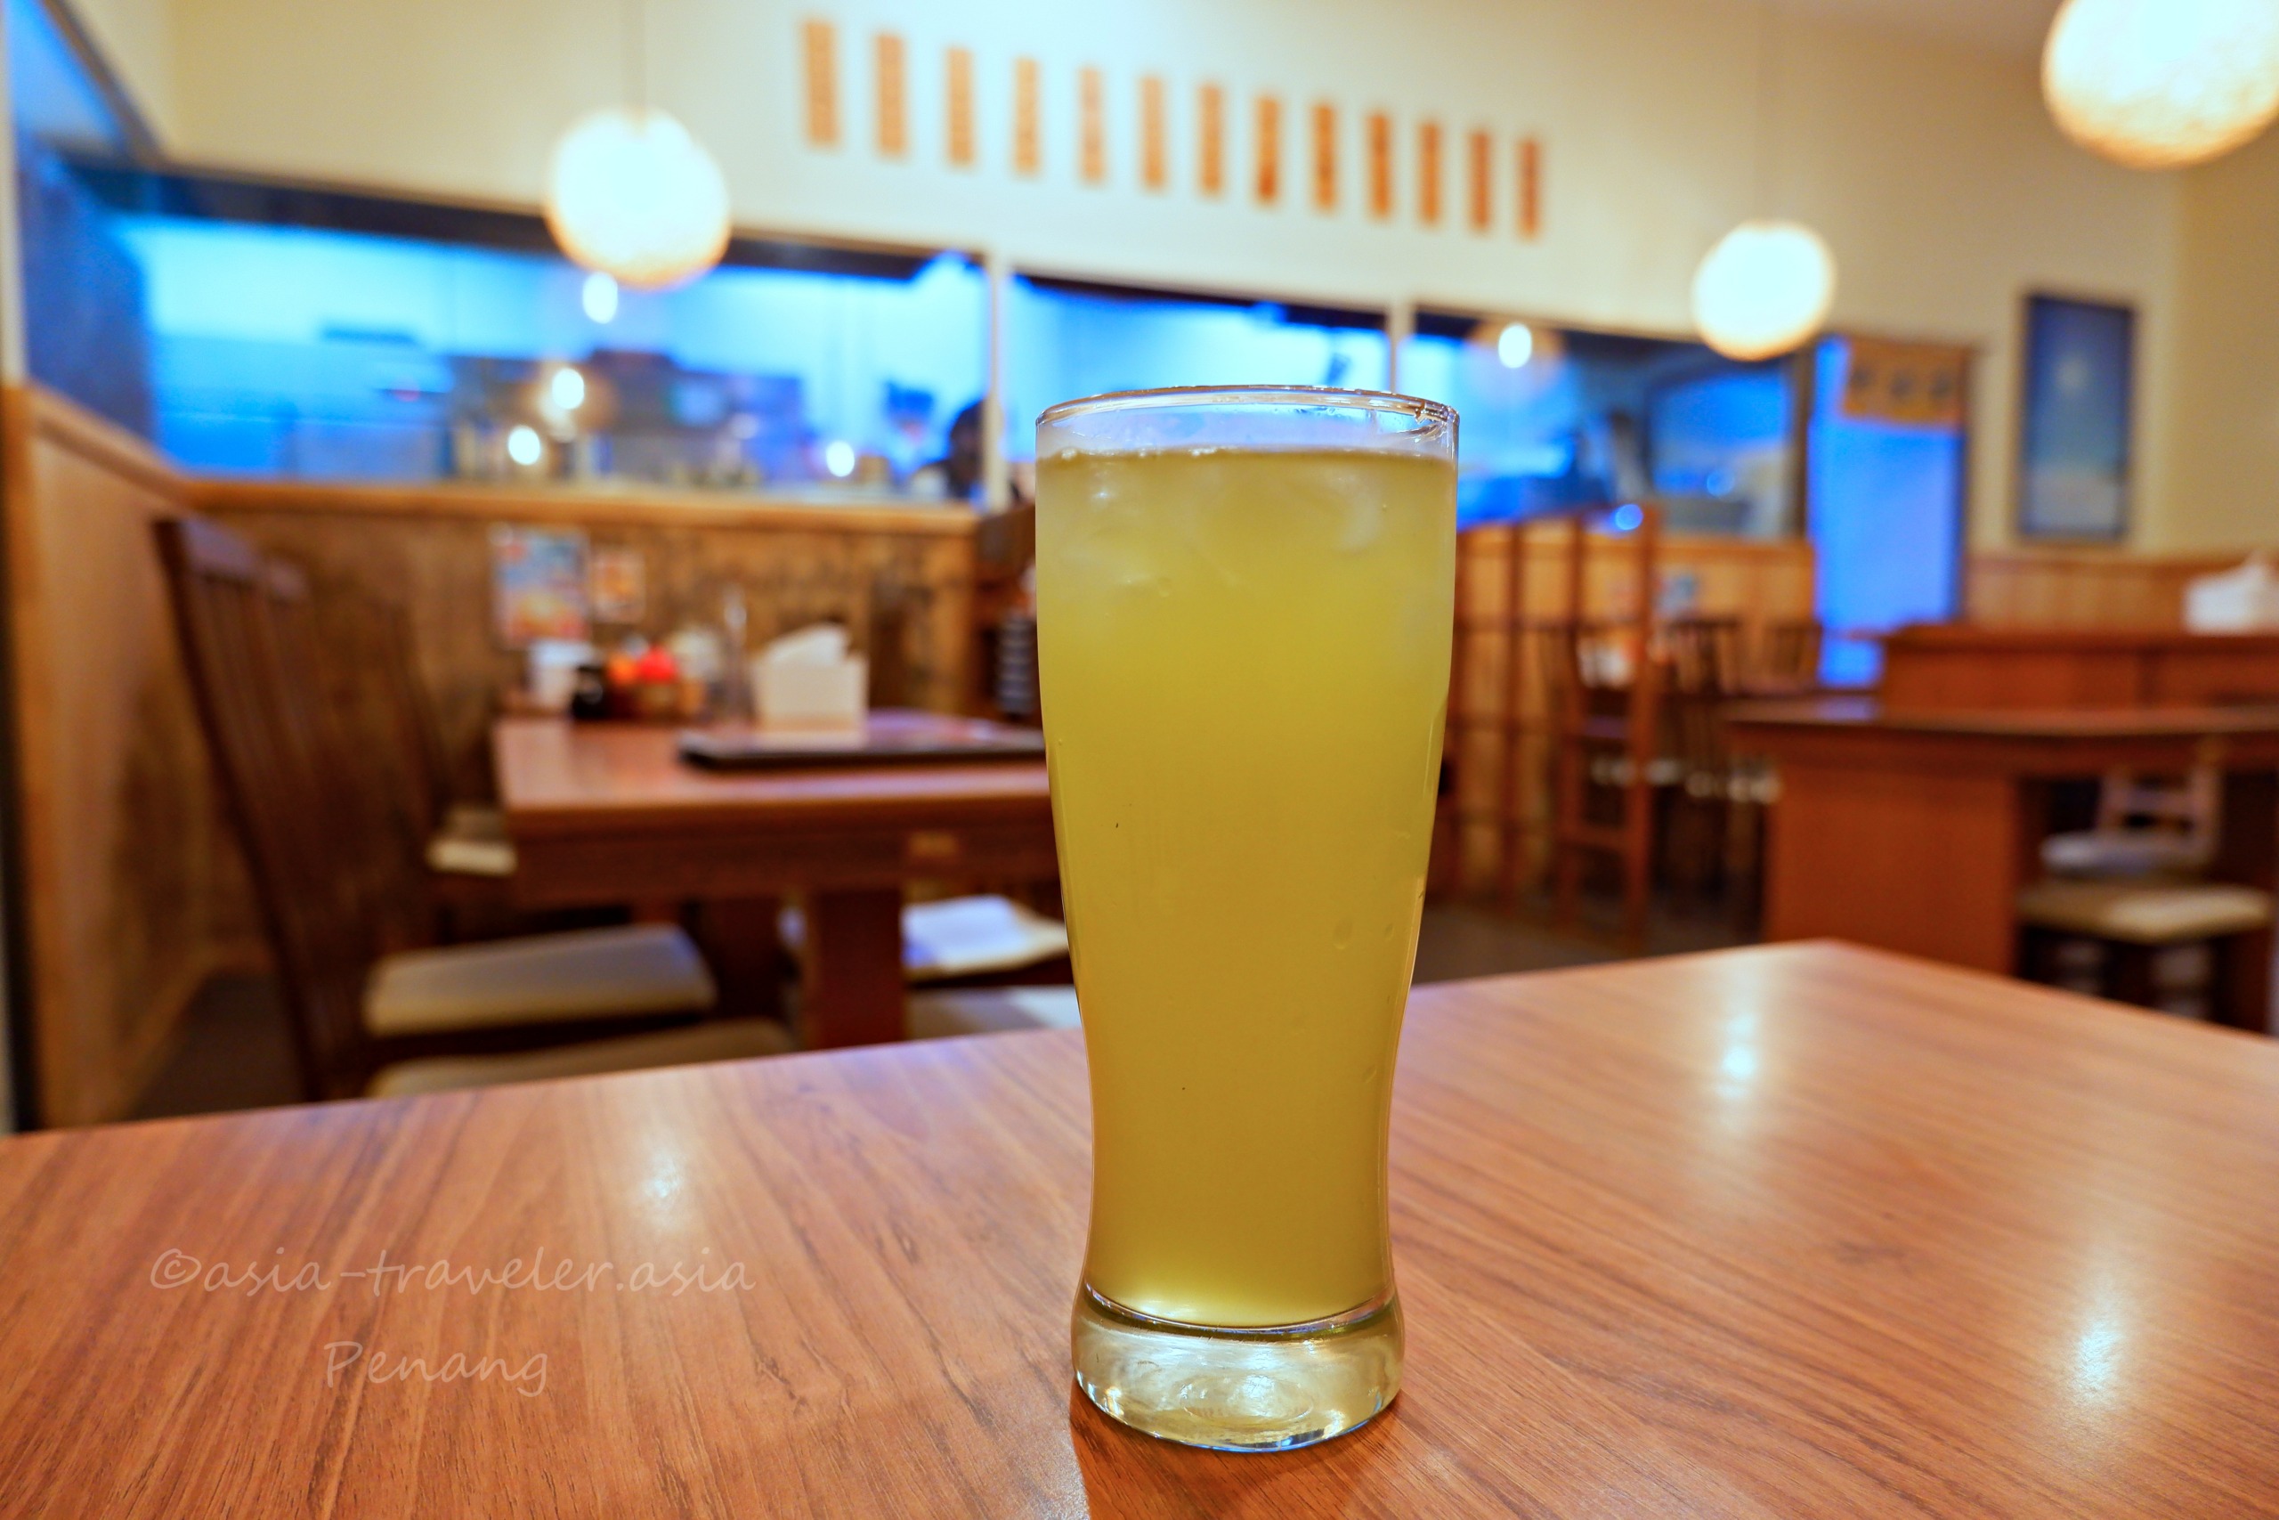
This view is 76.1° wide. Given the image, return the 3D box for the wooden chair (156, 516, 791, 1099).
[{"bbox_3d":[-0.545,0.279,1.380,0.520,0.960,0.450,-2,5,-24],"label":"wooden chair"}]

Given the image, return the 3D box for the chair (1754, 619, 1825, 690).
[{"bbox_3d":[2.271,-0.018,5.488,0.520,0.960,0.450,-2,5,-24],"label":"chair"}]

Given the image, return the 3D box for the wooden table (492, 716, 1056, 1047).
[{"bbox_3d":[-0.512,0.342,2.089,0.710,0.730,1.520,-2,5,-24],"label":"wooden table"}]

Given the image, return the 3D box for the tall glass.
[{"bbox_3d":[0.018,0.026,0.258,0.072,0.168,0.072,0,4,0],"label":"tall glass"}]

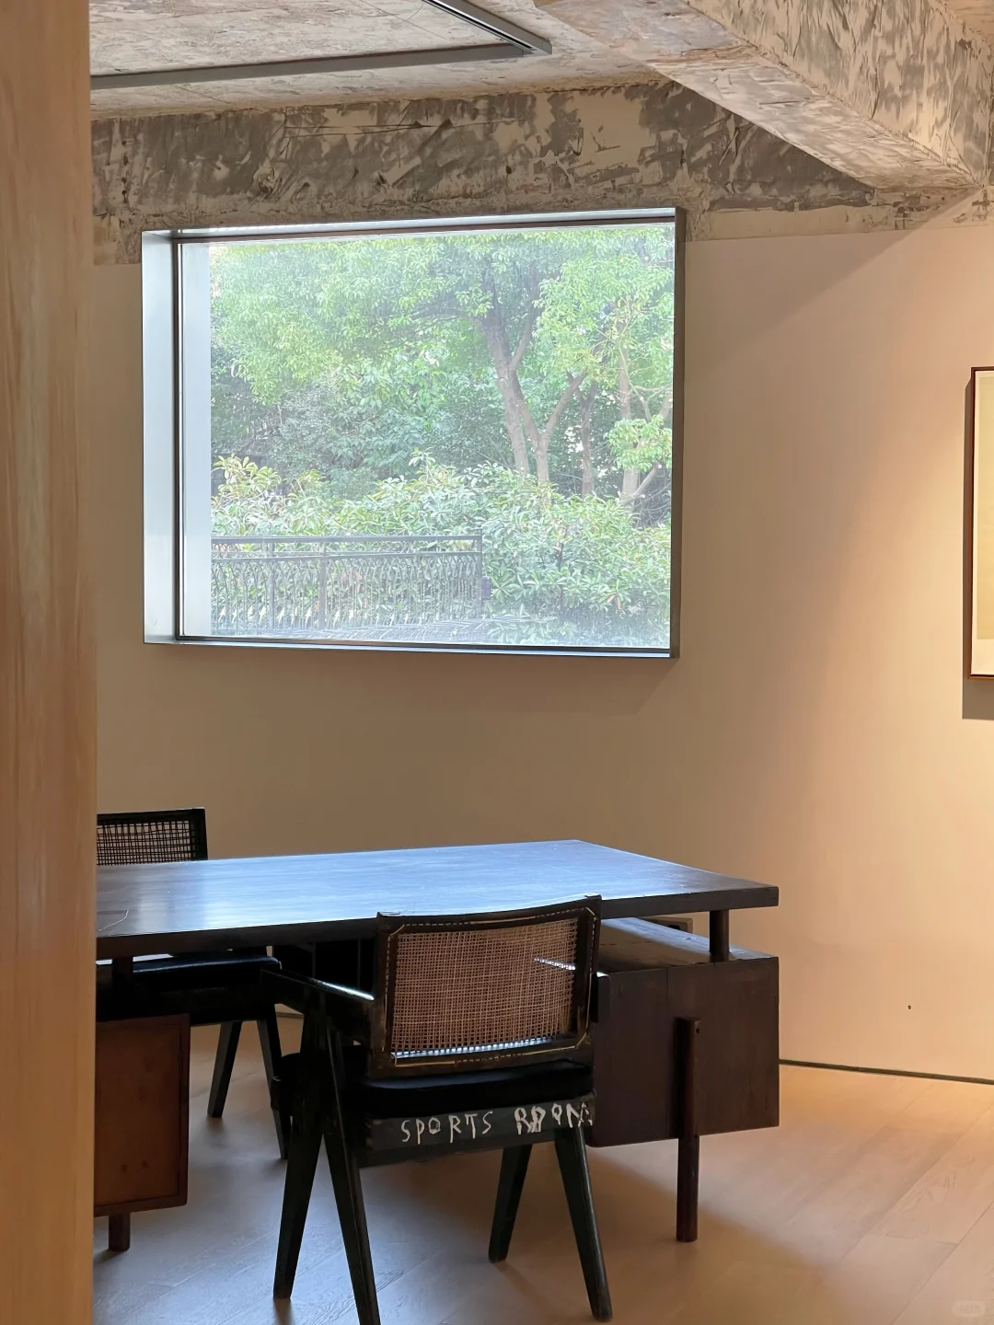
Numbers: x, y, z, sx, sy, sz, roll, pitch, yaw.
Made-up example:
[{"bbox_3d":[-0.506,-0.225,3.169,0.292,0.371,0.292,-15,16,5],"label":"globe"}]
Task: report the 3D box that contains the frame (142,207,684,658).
[{"bbox_3d":[-0.257,-0.664,7.240,1.691,1.250,0.190,2,3,22],"label":"frame"}]

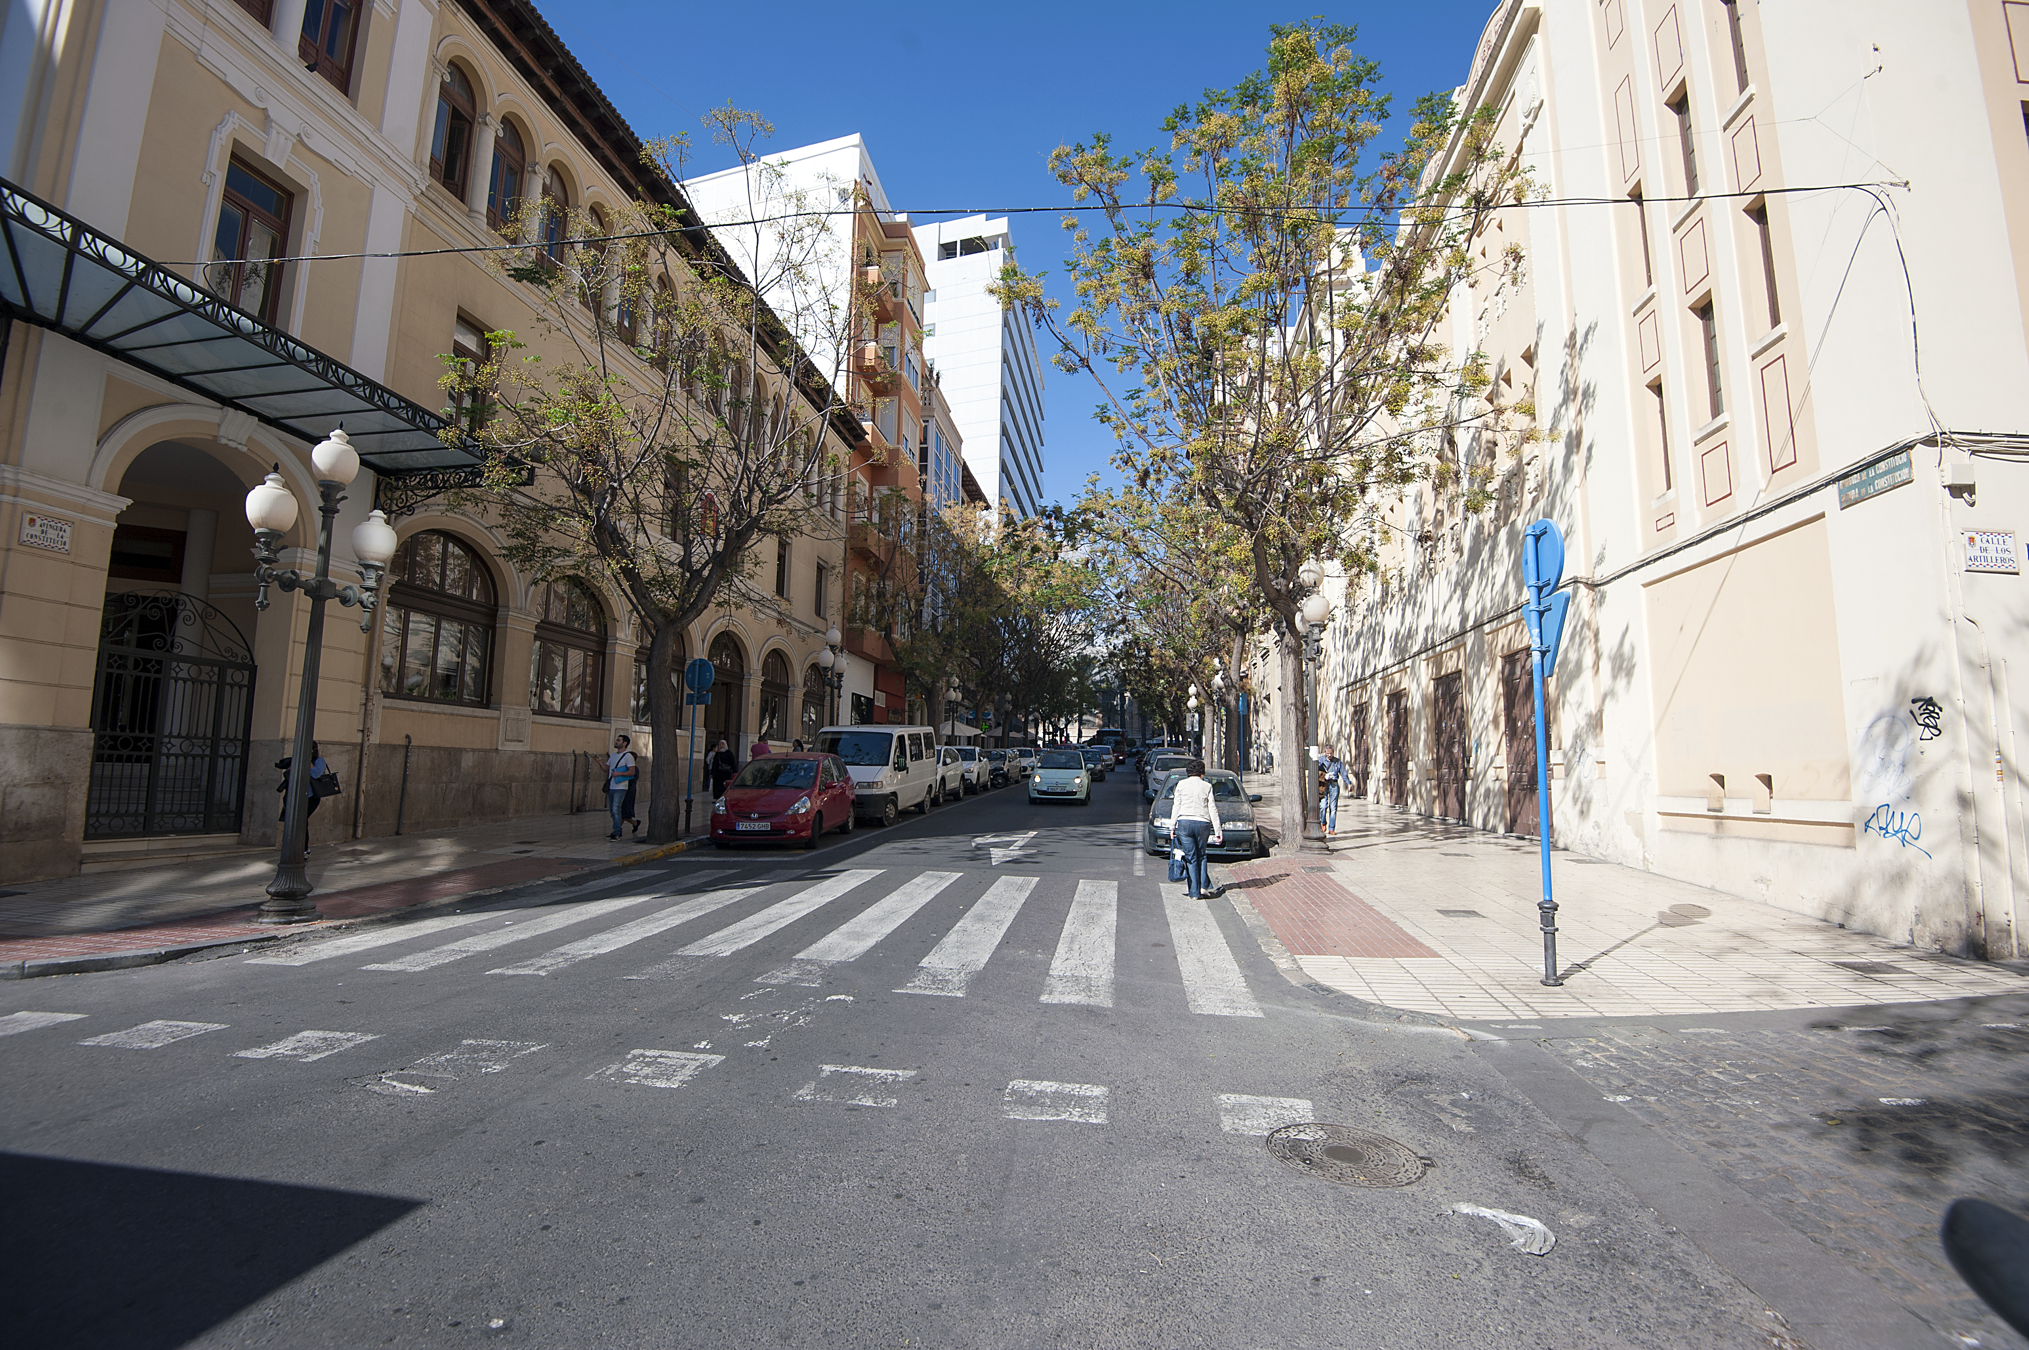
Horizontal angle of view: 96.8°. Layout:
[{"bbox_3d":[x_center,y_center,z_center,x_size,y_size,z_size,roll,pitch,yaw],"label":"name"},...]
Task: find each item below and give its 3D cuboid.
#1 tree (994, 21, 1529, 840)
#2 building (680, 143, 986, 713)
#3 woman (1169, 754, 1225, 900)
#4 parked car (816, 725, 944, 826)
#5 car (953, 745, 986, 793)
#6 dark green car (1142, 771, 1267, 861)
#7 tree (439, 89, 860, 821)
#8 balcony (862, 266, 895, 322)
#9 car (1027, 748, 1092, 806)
[{"bbox_3d":[4.213,-4.445,15.351,8.668,14.615,8.000,0,-7,8],"label":"tree"},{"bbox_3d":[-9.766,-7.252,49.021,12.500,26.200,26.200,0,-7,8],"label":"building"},{"bbox_3d":[2.093,1.750,10.355,0.580,1.580,0.420,-1,-8,15],"label":"woman"},{"bbox_3d":[-3.337,2.303,20.884,2.000,2.130,4.660,0,-5,8],"label":"parked car"},{"bbox_3d":[-2.010,3.442,32.464,1.800,1.620,4.300,0,-5,8],"label":"car"},{"bbox_3d":[3.128,2.290,15.505,1.690,1.400,4.100,0,-5,8],"label":"dark green car"},{"bbox_3d":[-6.203,-3.729,15.569,7.066,13.033,6.600,0,-7,8],"label":"tree"},{"bbox_3d":[-5.689,-15.842,37.608,0.820,1.080,2.300,0,-7,8],"label":"balcony"},{"bbox_3d":[1.409,2.939,25.659,1.630,1.490,3.550,0,-5,8],"label":"car"}]

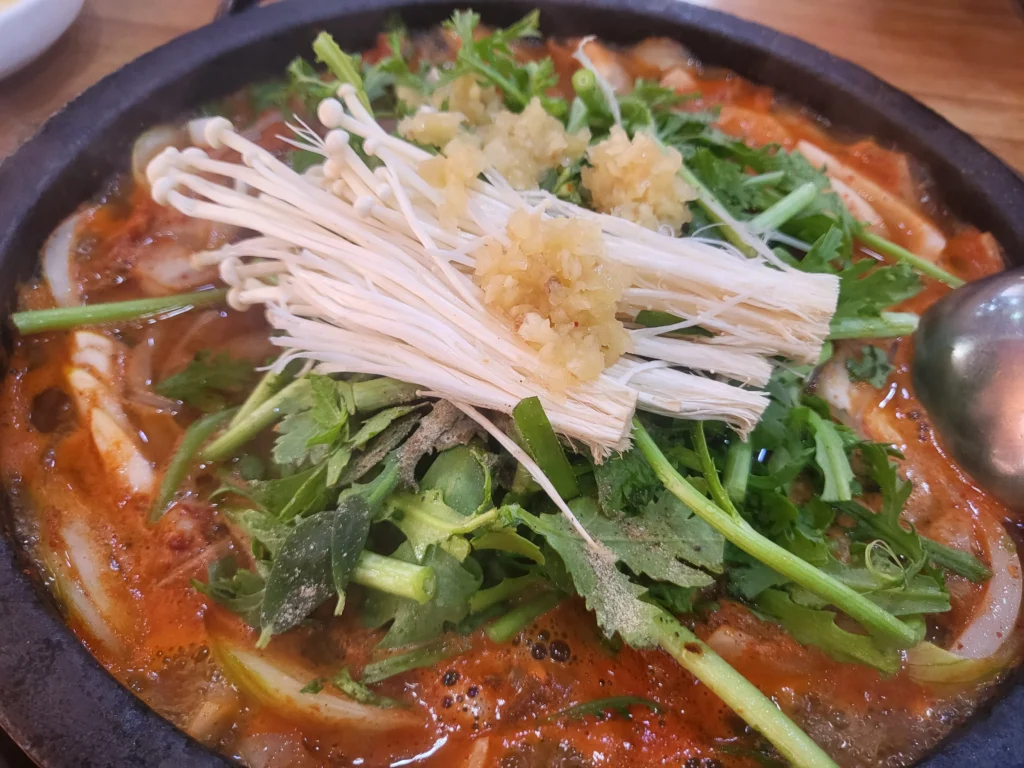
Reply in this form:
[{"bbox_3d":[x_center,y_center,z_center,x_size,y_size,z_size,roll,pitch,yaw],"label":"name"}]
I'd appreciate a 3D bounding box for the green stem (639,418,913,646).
[{"bbox_3d":[0.046,0.028,0.143,0.066,0.006,0.007,38,58,5],"label":"green stem"}]

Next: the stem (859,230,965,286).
[{"bbox_3d":[0.111,-0.036,0.216,0.036,0.004,0.004,31,56,9],"label":"stem"}]

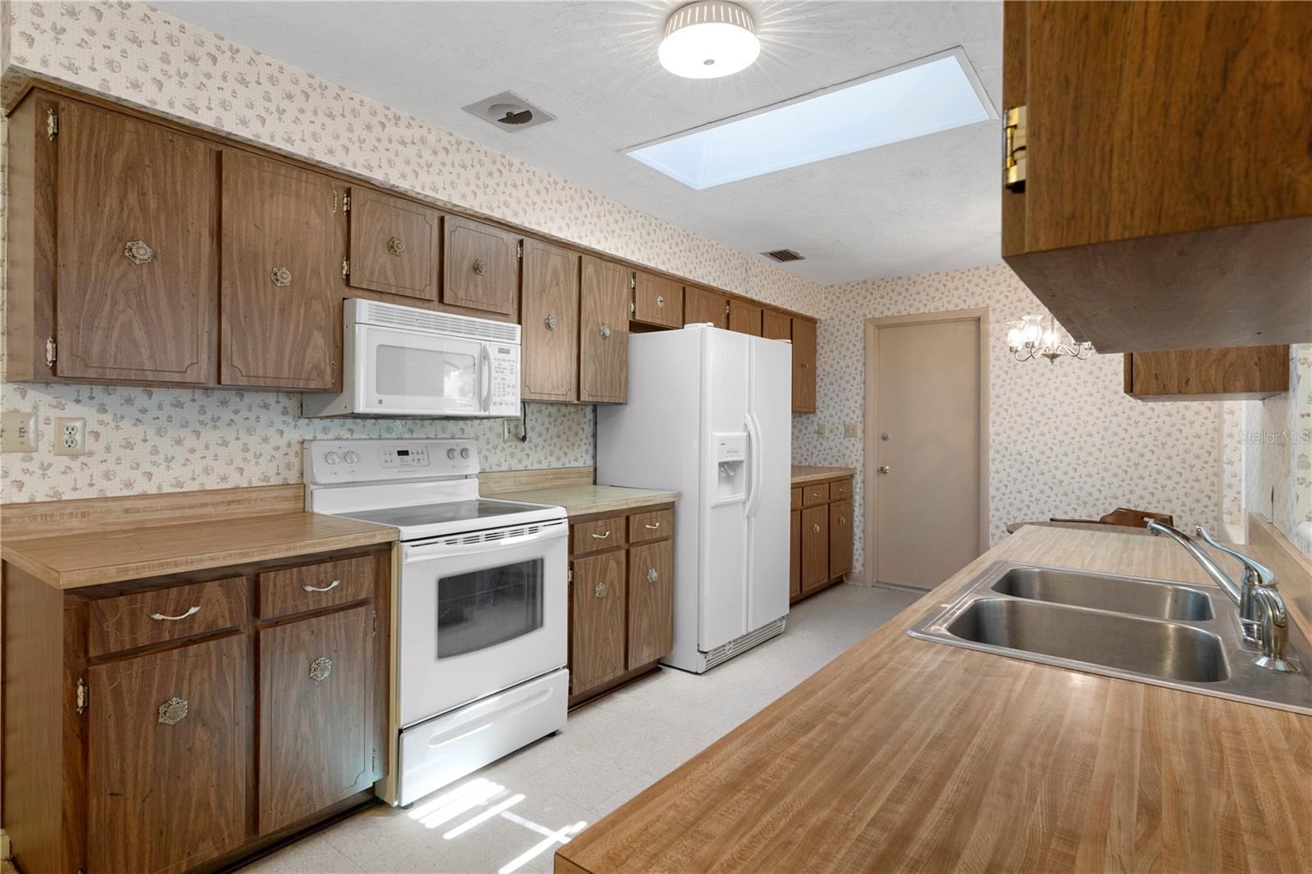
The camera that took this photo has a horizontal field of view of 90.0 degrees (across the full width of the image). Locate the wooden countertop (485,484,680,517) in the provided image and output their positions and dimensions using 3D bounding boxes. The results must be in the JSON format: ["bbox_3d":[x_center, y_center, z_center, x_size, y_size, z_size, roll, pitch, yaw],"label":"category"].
[{"bbox_3d":[-0.385,0.307,3.192,0.665,0.038,0.805,1,1,37],"label":"wooden countertop"}]

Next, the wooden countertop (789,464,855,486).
[{"bbox_3d":[0.908,0.287,4.900,0.650,0.040,1.490,1,1,37],"label":"wooden countertop"}]

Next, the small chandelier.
[{"bbox_3d":[2.241,-0.593,3.694,0.440,0.360,0.440,1,1,37],"label":"small chandelier"}]

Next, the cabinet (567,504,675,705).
[{"bbox_3d":[-0.397,0.762,3.204,0.640,0.876,0.795,1,1,37],"label":"cabinet"}]

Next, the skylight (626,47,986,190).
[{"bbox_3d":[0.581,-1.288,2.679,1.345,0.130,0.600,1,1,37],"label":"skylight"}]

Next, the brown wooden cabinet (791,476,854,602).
[{"bbox_3d":[0.903,0.747,4.914,0.635,0.880,1.480,1,1,37],"label":"brown wooden cabinet"}]

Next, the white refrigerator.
[{"bbox_3d":[0.264,0.314,3.849,0.820,1.765,0.902,1,1,37],"label":"white refrigerator"}]

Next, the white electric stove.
[{"bbox_3d":[-0.825,0.612,2.555,0.685,1.187,0.755,1,1,37],"label":"white electric stove"}]

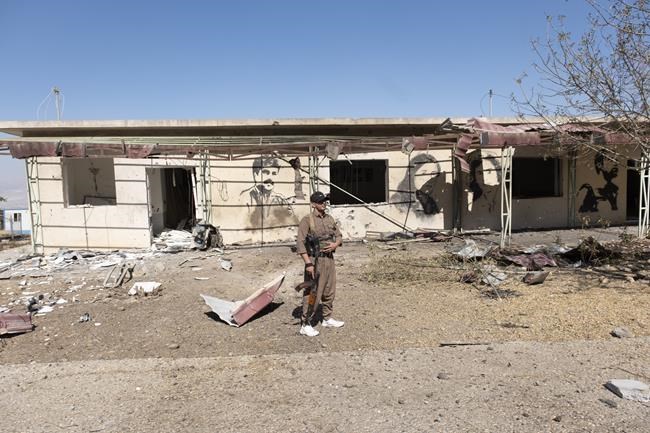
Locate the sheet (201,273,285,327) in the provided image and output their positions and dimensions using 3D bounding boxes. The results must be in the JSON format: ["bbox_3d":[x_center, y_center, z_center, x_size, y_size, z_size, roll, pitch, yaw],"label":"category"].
[{"bbox_3d":[-1.172,1.150,6.208,0.760,0.500,1.020,3,6,34],"label":"sheet"}]

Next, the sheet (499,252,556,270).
[{"bbox_3d":[4.347,0.953,9.351,1.150,0.250,0.680,1,5,17],"label":"sheet"}]

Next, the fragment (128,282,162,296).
[{"bbox_3d":[-3.065,1.245,7.378,0.520,0.150,0.300,-1,5,0],"label":"fragment"}]

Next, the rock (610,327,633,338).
[{"bbox_3d":[3.563,1.387,5.224,0.230,0.100,0.170,2,5,24],"label":"rock"}]

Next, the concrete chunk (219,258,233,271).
[{"bbox_3d":[-2.078,1.056,9.134,0.270,0.210,0.220,-1,5,0],"label":"concrete chunk"}]

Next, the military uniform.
[{"bbox_3d":[-0.072,0.633,5.434,0.500,1.400,0.380,-3,6,-30],"label":"military uniform"}]

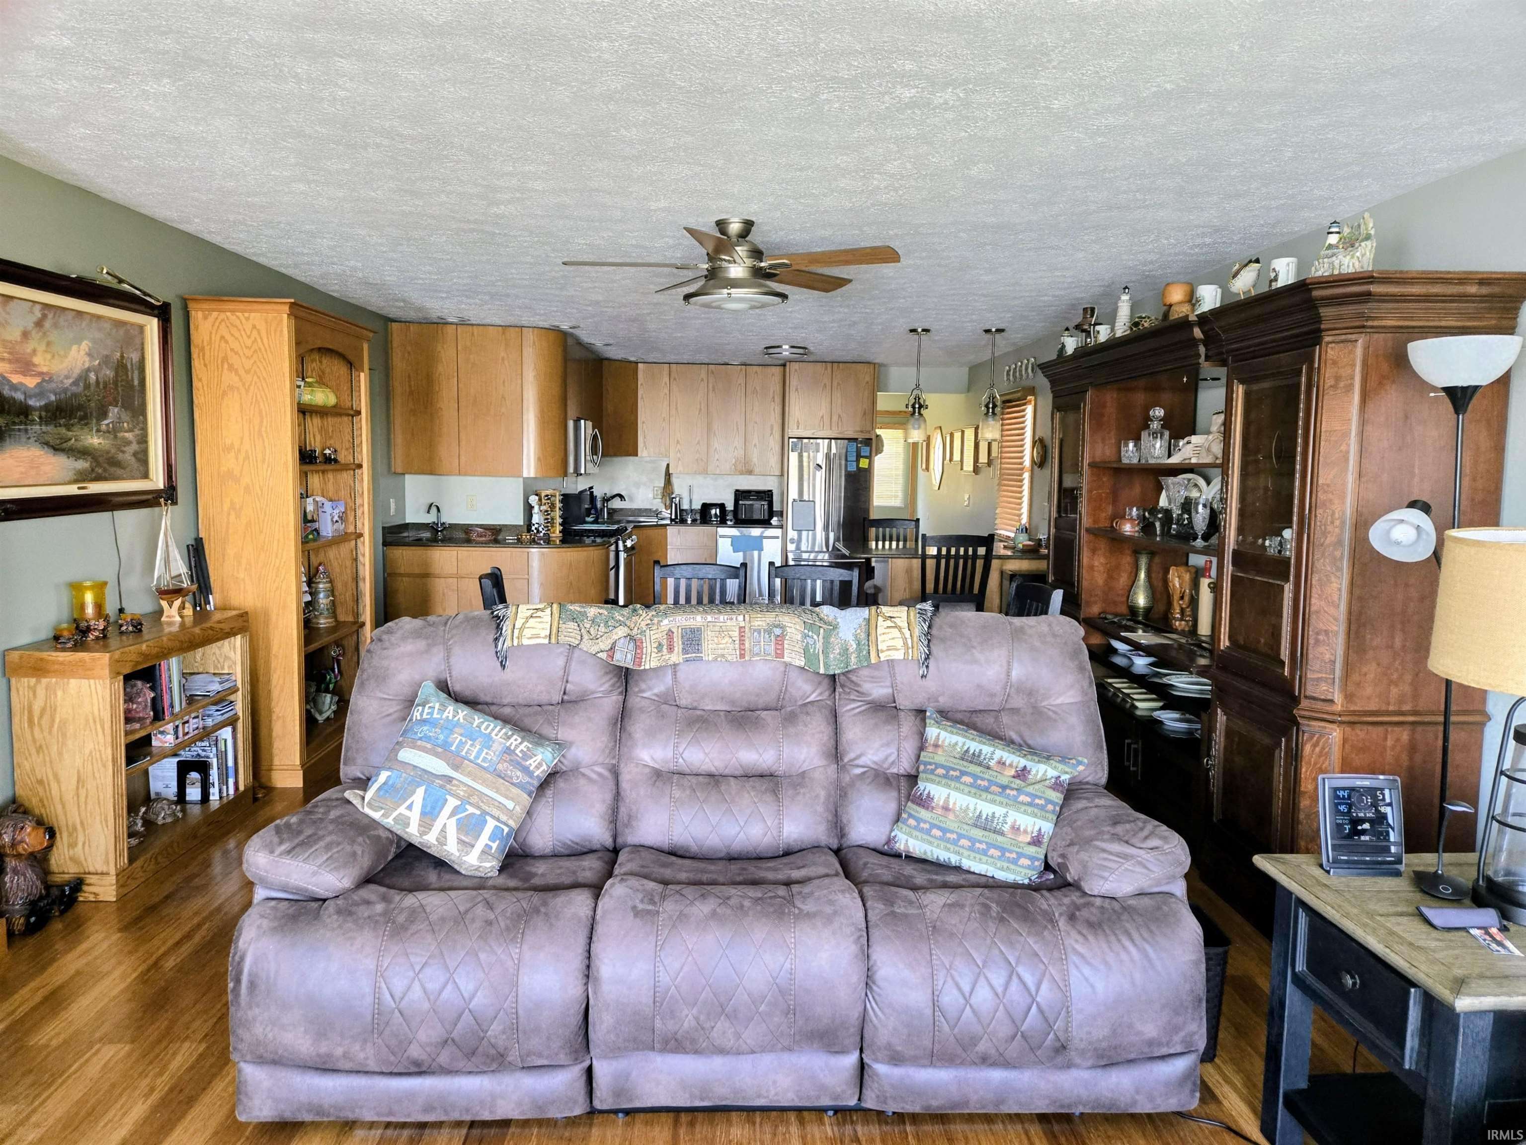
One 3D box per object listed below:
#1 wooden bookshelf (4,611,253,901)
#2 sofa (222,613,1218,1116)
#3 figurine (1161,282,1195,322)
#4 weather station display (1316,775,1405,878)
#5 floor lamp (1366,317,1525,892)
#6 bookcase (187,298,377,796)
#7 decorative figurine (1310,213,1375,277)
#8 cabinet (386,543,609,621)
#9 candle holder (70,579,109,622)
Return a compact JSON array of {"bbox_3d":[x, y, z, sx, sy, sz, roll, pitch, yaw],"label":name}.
[{"bbox_3d":[-2.246,0.596,3.742,0.300,0.800,1.140,0,5,-5],"label":"wooden bookshelf"},{"bbox_3d":[-0.078,0.627,2.605,2.100,1.000,0.980,1,5,-2],"label":"sofa"},{"bbox_3d":[1.522,-0.988,3.726,0.115,0.146,0.115,4,6,27],"label":"figurine"},{"bbox_3d":[1.204,0.507,2.035,0.157,0.190,0.060,1,0,2],"label":"weather station display"},{"bbox_3d":[1.670,0.284,2.503,0.380,1.750,0.320,4,6,34],"label":"floor lamp"},{"bbox_3d":[-2.208,-0.145,4.807,0.450,2.095,0.940,1,5,-1],"label":"bookcase"},{"bbox_3d":[1.631,-0.917,2.852,0.162,0.183,0.110,4,6,27],"label":"decorative figurine"},{"bbox_3d":[-1.819,0.244,7.151,1.500,0.915,0.640,1,5,-2],"label":"cabinet"},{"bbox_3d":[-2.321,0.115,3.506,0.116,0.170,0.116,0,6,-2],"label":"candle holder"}]

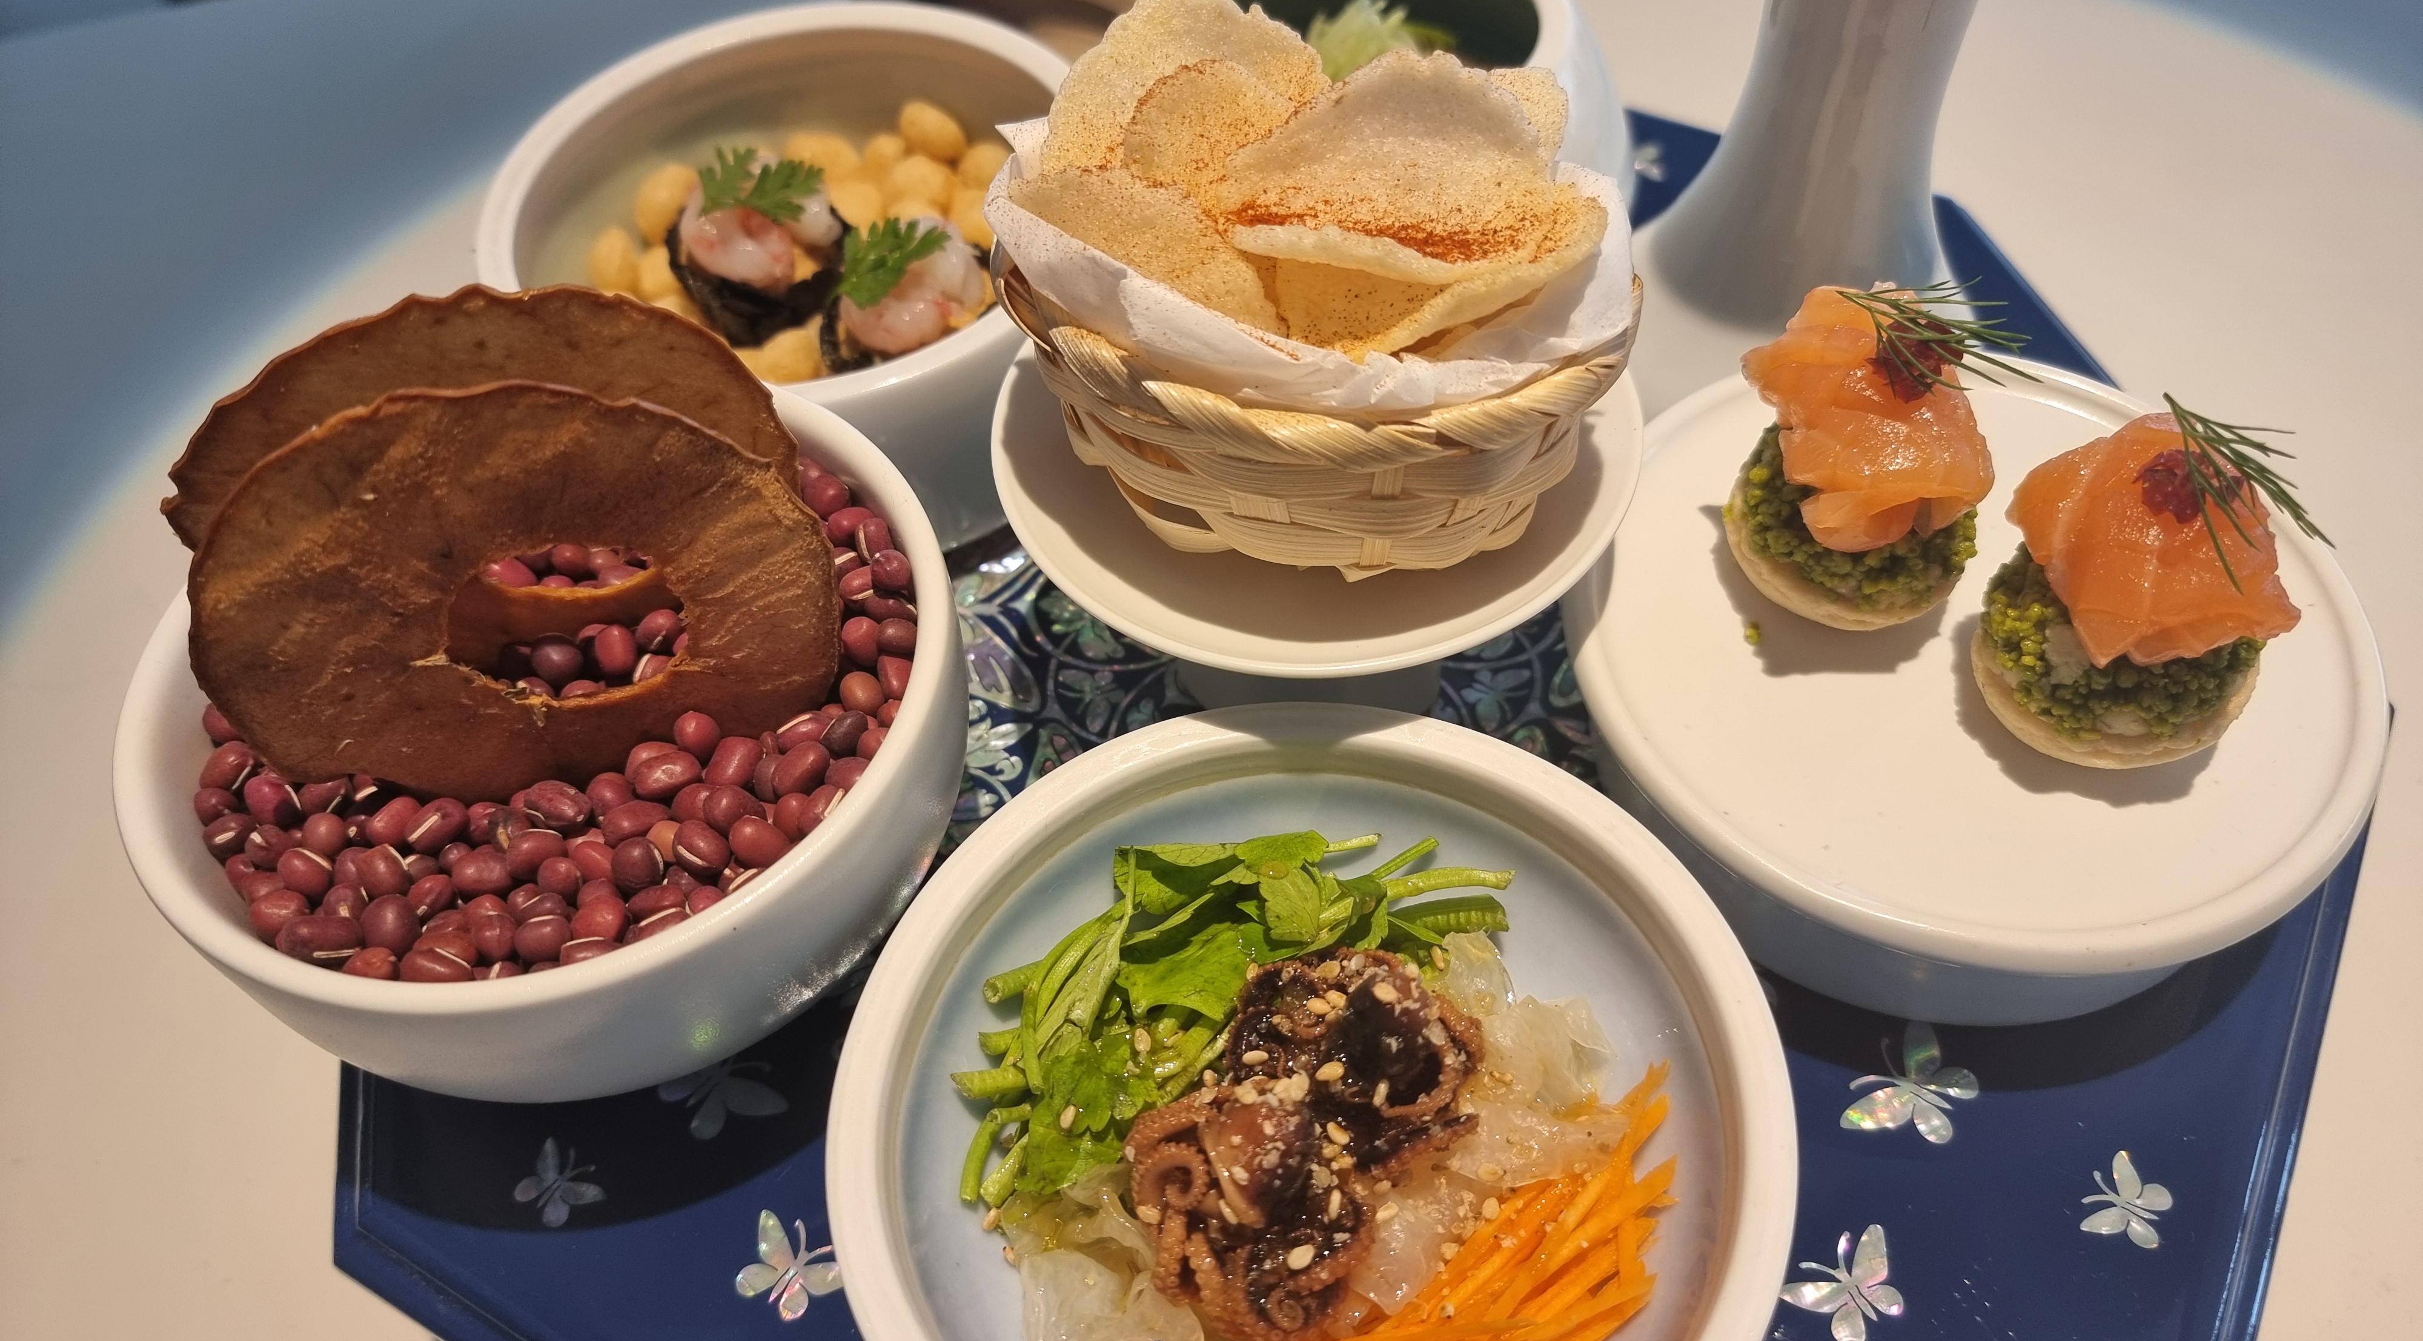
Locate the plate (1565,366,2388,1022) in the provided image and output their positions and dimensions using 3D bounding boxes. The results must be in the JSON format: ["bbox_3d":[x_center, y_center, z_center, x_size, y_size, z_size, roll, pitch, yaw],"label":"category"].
[{"bbox_3d":[0.103,0.000,0.239,0.106,0.025,0.106,-2,54,3],"label":"plate"}]

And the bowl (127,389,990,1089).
[{"bbox_3d":[-0.085,0.011,0.233,0.103,0.045,0.103,-2,54,3],"label":"bowl"}]

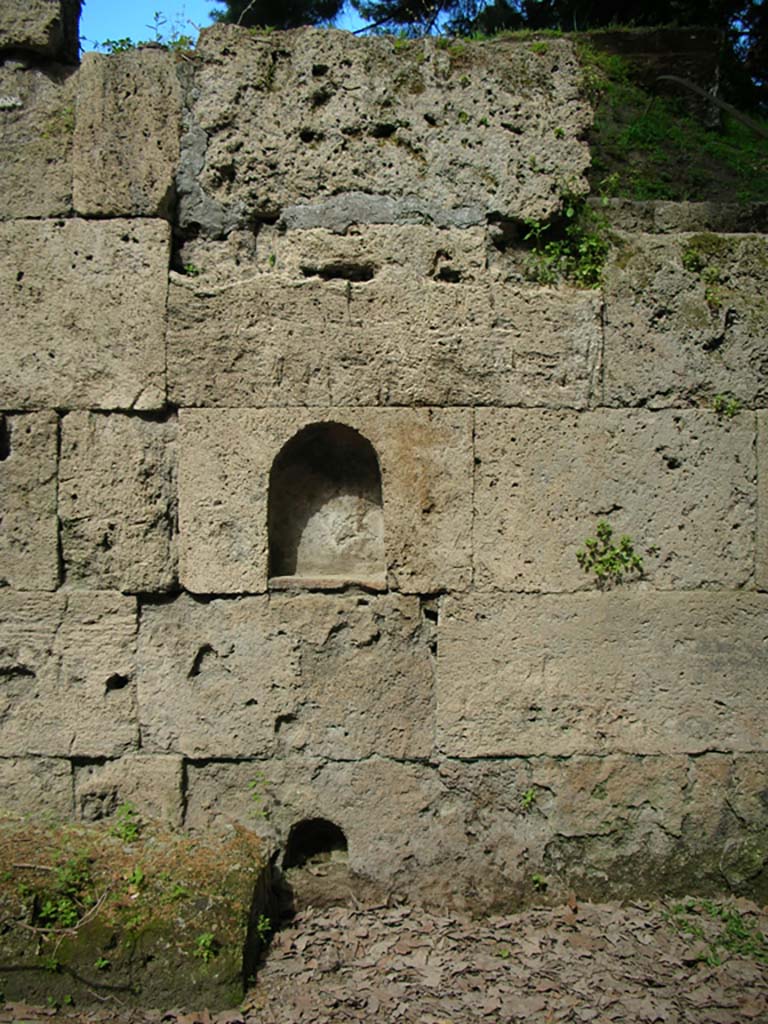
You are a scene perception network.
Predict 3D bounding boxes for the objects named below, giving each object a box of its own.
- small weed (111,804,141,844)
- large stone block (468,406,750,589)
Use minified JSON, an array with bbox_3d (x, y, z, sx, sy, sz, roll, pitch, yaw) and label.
[{"bbox_3d":[-0.964,1.158,3.860,0.112,0.149,0.100,0,0,0],"label":"small weed"},{"bbox_3d":[0.850,-0.044,4.040,1.035,0.672,0.480,0,0,0],"label":"large stone block"}]

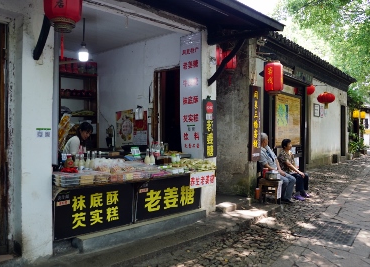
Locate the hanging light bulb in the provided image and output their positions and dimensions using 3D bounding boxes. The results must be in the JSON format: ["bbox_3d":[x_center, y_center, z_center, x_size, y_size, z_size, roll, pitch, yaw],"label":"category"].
[{"bbox_3d":[-1.285,-1.188,4.660,0.130,0.550,0.130,0,0,0],"label":"hanging light bulb"}]

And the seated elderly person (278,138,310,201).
[{"bbox_3d":[2.070,0.678,7.000,0.620,1.150,0.450,0,0,22],"label":"seated elderly person"}]

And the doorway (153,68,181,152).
[{"bbox_3d":[-0.226,0.047,5.380,0.650,2.030,0.120,0,-1,43],"label":"doorway"}]

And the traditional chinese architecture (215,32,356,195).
[{"bbox_3d":[3.248,-0.467,12.161,3.200,3.500,10.600,0,0,35],"label":"traditional chinese architecture"}]

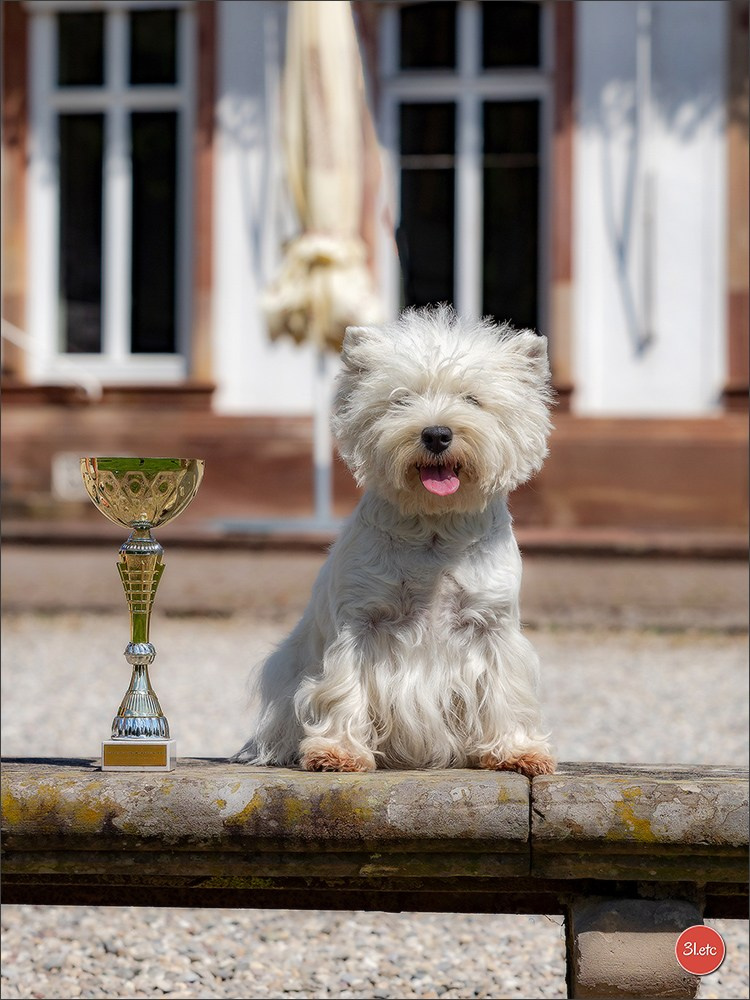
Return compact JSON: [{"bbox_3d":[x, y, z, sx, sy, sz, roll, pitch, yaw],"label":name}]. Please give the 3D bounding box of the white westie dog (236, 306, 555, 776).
[{"bbox_3d":[0.020,0.037,4.120,0.270,0.447,0.360,0,0,-11],"label":"white westie dog"}]

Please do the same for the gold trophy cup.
[{"bbox_3d":[-0.222,0.108,4.030,0.118,0.300,0.118,0,0,0],"label":"gold trophy cup"}]

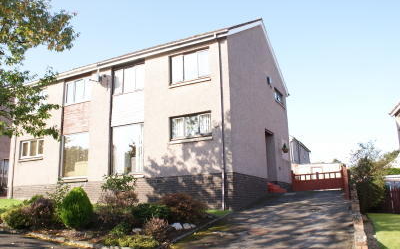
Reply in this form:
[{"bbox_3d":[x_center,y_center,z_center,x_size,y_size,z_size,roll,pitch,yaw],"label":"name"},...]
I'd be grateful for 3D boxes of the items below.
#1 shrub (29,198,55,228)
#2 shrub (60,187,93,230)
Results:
[{"bbox_3d":[-4.814,2.656,10.138,0.713,0.853,0.713,-8,-14,27],"label":"shrub"},{"bbox_3d":[-3.373,2.276,9.033,0.893,1.104,0.880,4,-14,-20],"label":"shrub"}]

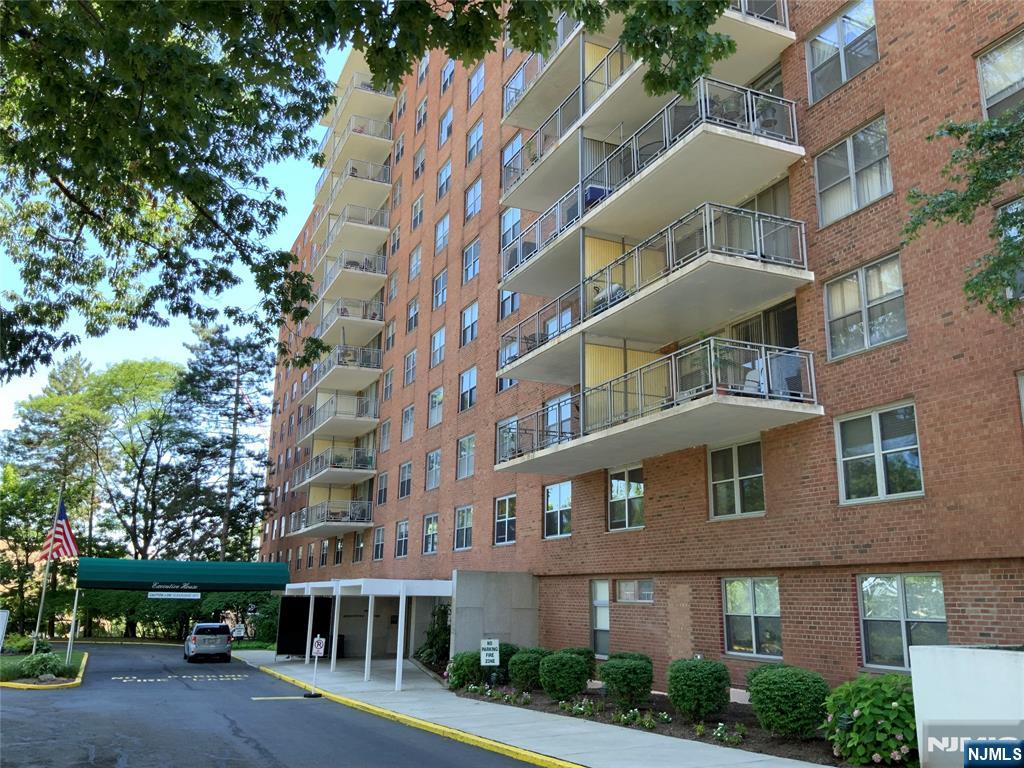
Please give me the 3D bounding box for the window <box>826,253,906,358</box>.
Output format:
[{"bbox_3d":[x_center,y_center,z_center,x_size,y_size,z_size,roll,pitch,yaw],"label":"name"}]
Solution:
[{"bbox_3d":[6.265,-1.304,15.304,0.140,1.510,1.710,7,-15,-24],"label":"window"}]

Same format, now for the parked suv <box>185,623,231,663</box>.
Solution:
[{"bbox_3d":[-14.588,12.283,41.063,1.820,1.690,4.620,7,-15,-23],"label":"parked suv"}]

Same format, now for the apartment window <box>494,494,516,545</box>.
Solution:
[{"bbox_3d":[-0.187,4.515,28.286,0.130,1.502,1.657,7,-15,-23],"label":"apartment window"}]

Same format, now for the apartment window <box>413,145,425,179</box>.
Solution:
[{"bbox_3d":[-4.593,-11.033,42.977,0.150,1.560,1.660,7,-15,-24],"label":"apartment window"}]

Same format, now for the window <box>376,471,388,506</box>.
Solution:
[{"bbox_3d":[-6.349,5.147,42.230,0.150,1.560,1.660,7,-15,-24],"label":"window"}]

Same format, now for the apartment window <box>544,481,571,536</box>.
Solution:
[{"bbox_3d":[1.367,3.751,25.207,0.140,1.500,1.720,7,-15,-24],"label":"apartment window"}]

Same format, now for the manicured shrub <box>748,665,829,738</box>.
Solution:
[{"bbox_3d":[3.997,4.609,12.536,1.100,0.960,1.120,7,-15,-24],"label":"manicured shrub"}]

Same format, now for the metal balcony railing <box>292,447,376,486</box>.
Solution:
[{"bbox_3d":[-10.081,4.864,47.966,2.350,1.023,9.724,7,-15,-23],"label":"metal balcony railing"}]

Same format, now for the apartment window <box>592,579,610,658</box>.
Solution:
[{"bbox_3d":[2.385,6.194,22.513,0.140,1.925,0.903,7,-15,-24],"label":"apartment window"}]

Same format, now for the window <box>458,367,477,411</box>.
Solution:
[{"bbox_3d":[-1.662,0.240,33.276,0.150,1.560,1.660,7,-15,-24],"label":"window"}]

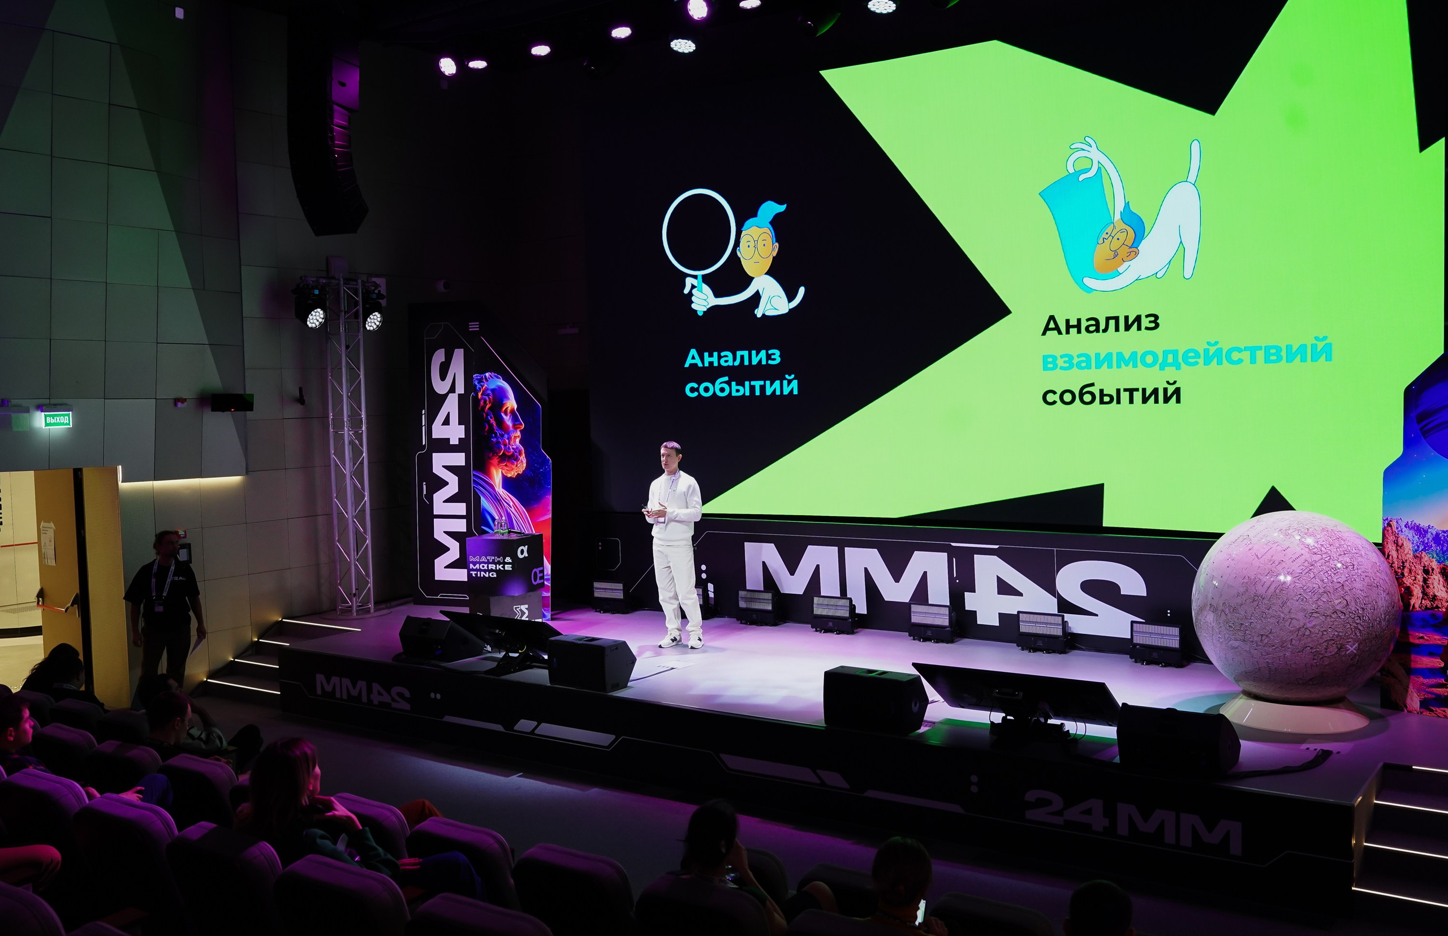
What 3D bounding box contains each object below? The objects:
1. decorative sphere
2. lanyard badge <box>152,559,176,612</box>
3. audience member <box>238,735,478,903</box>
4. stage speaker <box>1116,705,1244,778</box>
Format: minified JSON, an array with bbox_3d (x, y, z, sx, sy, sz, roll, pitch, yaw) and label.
[{"bbox_3d":[3.707,0.896,8.376,1.231,1.231,1.231,1,4,35],"label":"decorative sphere"},{"bbox_3d":[-4.438,0.936,10.200,0.200,0.430,0.130,-2,3,-16],"label":"lanyard badge"},{"bbox_3d":[-1.113,1.430,4.286,0.520,1.250,0.980,1,4,35],"label":"audience member"},{"bbox_3d":[2.637,1.522,7.448,0.580,0.380,0.400,1,4,35],"label":"stage speaker"}]

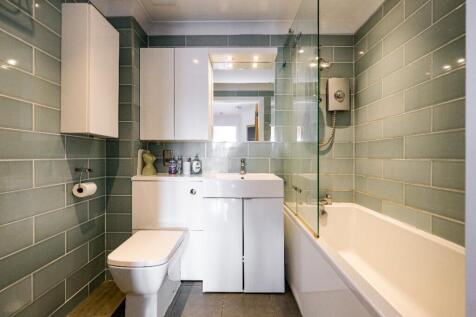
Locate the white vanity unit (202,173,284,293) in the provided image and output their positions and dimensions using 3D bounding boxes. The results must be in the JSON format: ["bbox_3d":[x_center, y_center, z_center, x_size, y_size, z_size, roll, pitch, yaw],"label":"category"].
[{"bbox_3d":[0.047,0.572,1.684,0.604,0.848,0.434,0,0,0],"label":"white vanity unit"}]

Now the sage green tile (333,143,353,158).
[{"bbox_3d":[1.006,-0.067,1.882,0.190,0.150,0.010,0,0,0],"label":"sage green tile"}]

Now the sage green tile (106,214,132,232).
[{"bbox_3d":[-0.972,0.534,1.632,0.213,0.150,0.010,0,0,0],"label":"sage green tile"}]

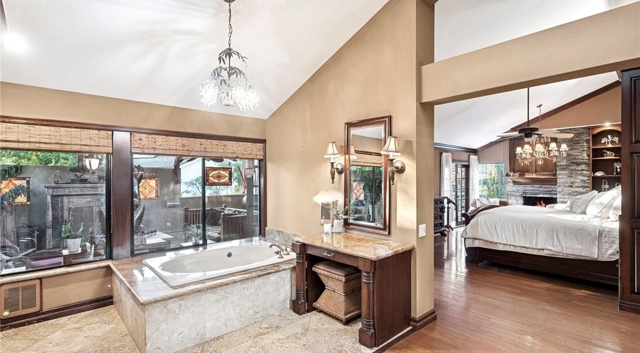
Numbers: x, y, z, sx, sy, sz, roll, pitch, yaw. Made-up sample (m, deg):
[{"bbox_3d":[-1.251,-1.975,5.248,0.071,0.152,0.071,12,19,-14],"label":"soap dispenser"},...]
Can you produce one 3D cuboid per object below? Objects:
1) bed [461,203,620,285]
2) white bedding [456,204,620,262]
[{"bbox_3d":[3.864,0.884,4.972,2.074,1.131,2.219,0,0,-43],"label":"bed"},{"bbox_3d":[3.804,0.805,5.005,2.030,0.682,2.088,0,0,-43],"label":"white bedding"}]

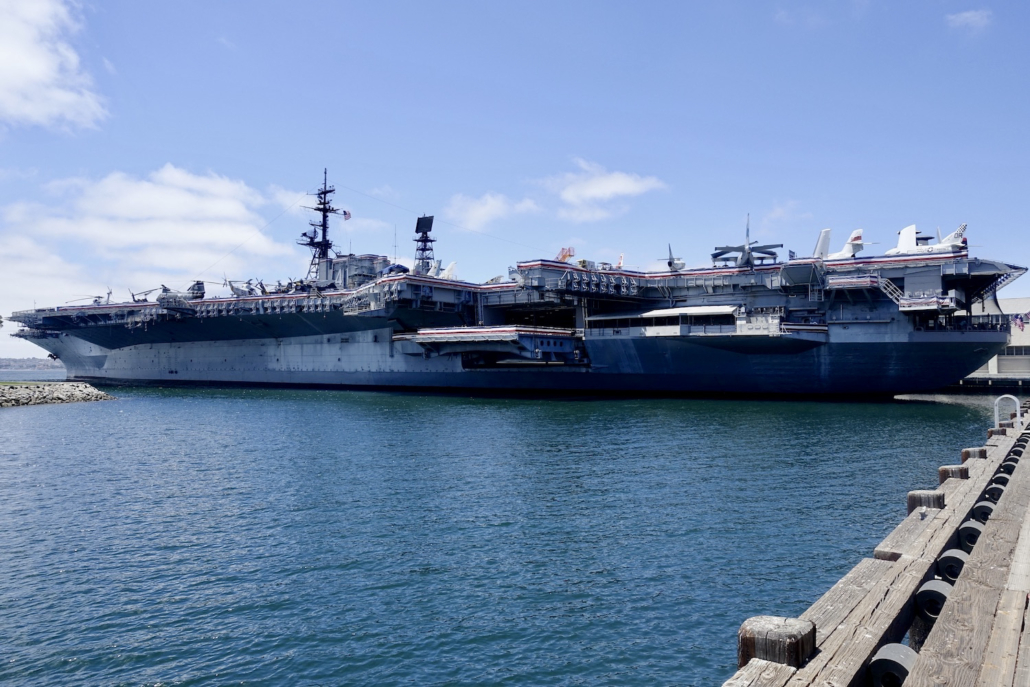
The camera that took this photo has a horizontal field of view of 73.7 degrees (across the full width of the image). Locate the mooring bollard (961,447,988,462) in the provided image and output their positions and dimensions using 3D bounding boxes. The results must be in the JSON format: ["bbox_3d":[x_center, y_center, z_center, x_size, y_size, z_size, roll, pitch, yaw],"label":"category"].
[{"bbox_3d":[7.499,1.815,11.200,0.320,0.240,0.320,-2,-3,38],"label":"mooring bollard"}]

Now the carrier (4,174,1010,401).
[{"bbox_3d":[-47.000,-18.628,182.762,298.000,64.000,75.000,-1,-2,27],"label":"carrier"}]

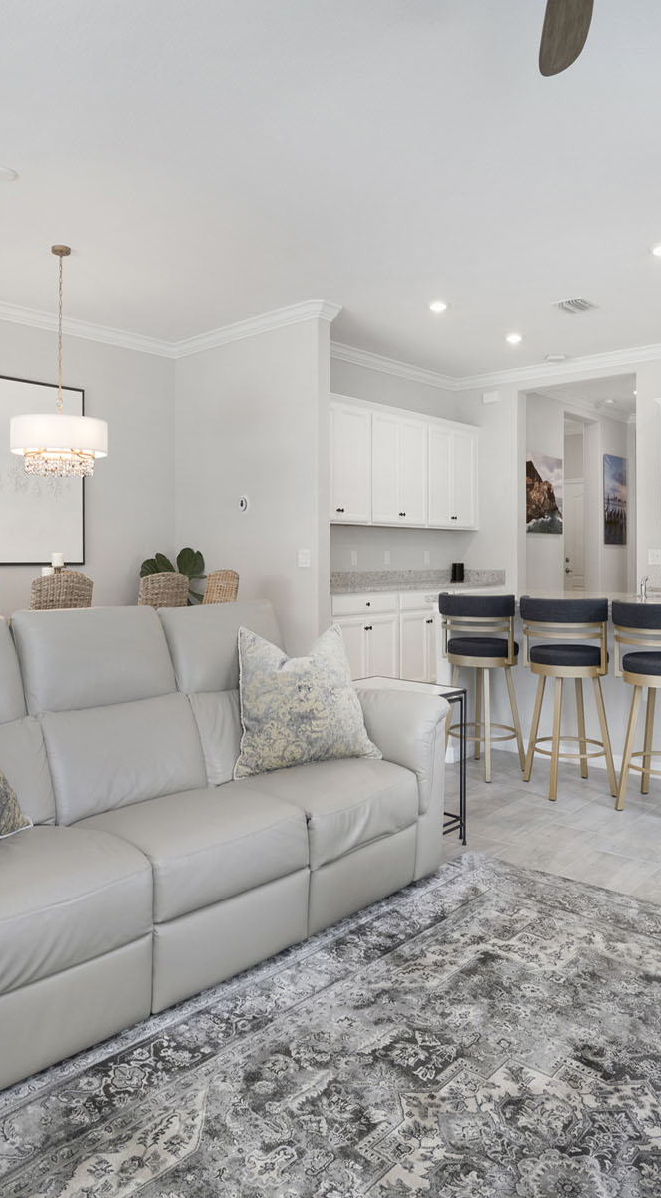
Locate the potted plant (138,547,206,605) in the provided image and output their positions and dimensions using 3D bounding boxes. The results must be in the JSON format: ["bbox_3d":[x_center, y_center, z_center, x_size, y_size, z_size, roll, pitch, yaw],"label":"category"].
[{"bbox_3d":[-1.130,0.216,5.400,0.500,1.170,0.500,1,2,44],"label":"potted plant"}]

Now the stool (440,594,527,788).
[{"bbox_3d":[0.896,0.490,4.408,0.459,1.059,0.477,2,3,38],"label":"stool"}]

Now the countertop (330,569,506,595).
[{"bbox_3d":[0.793,-0.201,6.800,0.650,0.140,2.500,2,3,42],"label":"countertop"}]

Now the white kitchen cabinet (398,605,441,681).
[{"bbox_3d":[0.614,0.392,6.613,0.607,0.948,0.845,2,3,36],"label":"white kitchen cabinet"}]

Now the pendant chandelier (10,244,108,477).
[{"bbox_3d":[-1.675,-1.475,4.625,0.577,1.431,0.577,0,3,0],"label":"pendant chandelier"}]

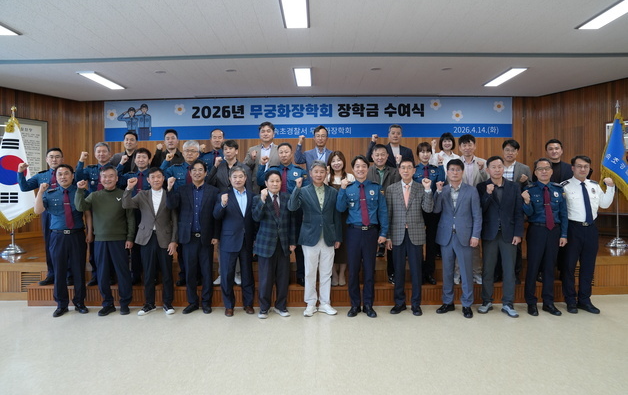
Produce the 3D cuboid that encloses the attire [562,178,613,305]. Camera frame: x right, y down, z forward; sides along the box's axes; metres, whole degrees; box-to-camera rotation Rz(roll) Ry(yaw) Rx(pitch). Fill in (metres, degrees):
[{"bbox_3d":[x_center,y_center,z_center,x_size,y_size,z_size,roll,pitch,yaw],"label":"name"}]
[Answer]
[{"bbox_3d":[3.051,0.502,4.670,0.570,1.420,0.340,0,0,7],"label":"attire"}]

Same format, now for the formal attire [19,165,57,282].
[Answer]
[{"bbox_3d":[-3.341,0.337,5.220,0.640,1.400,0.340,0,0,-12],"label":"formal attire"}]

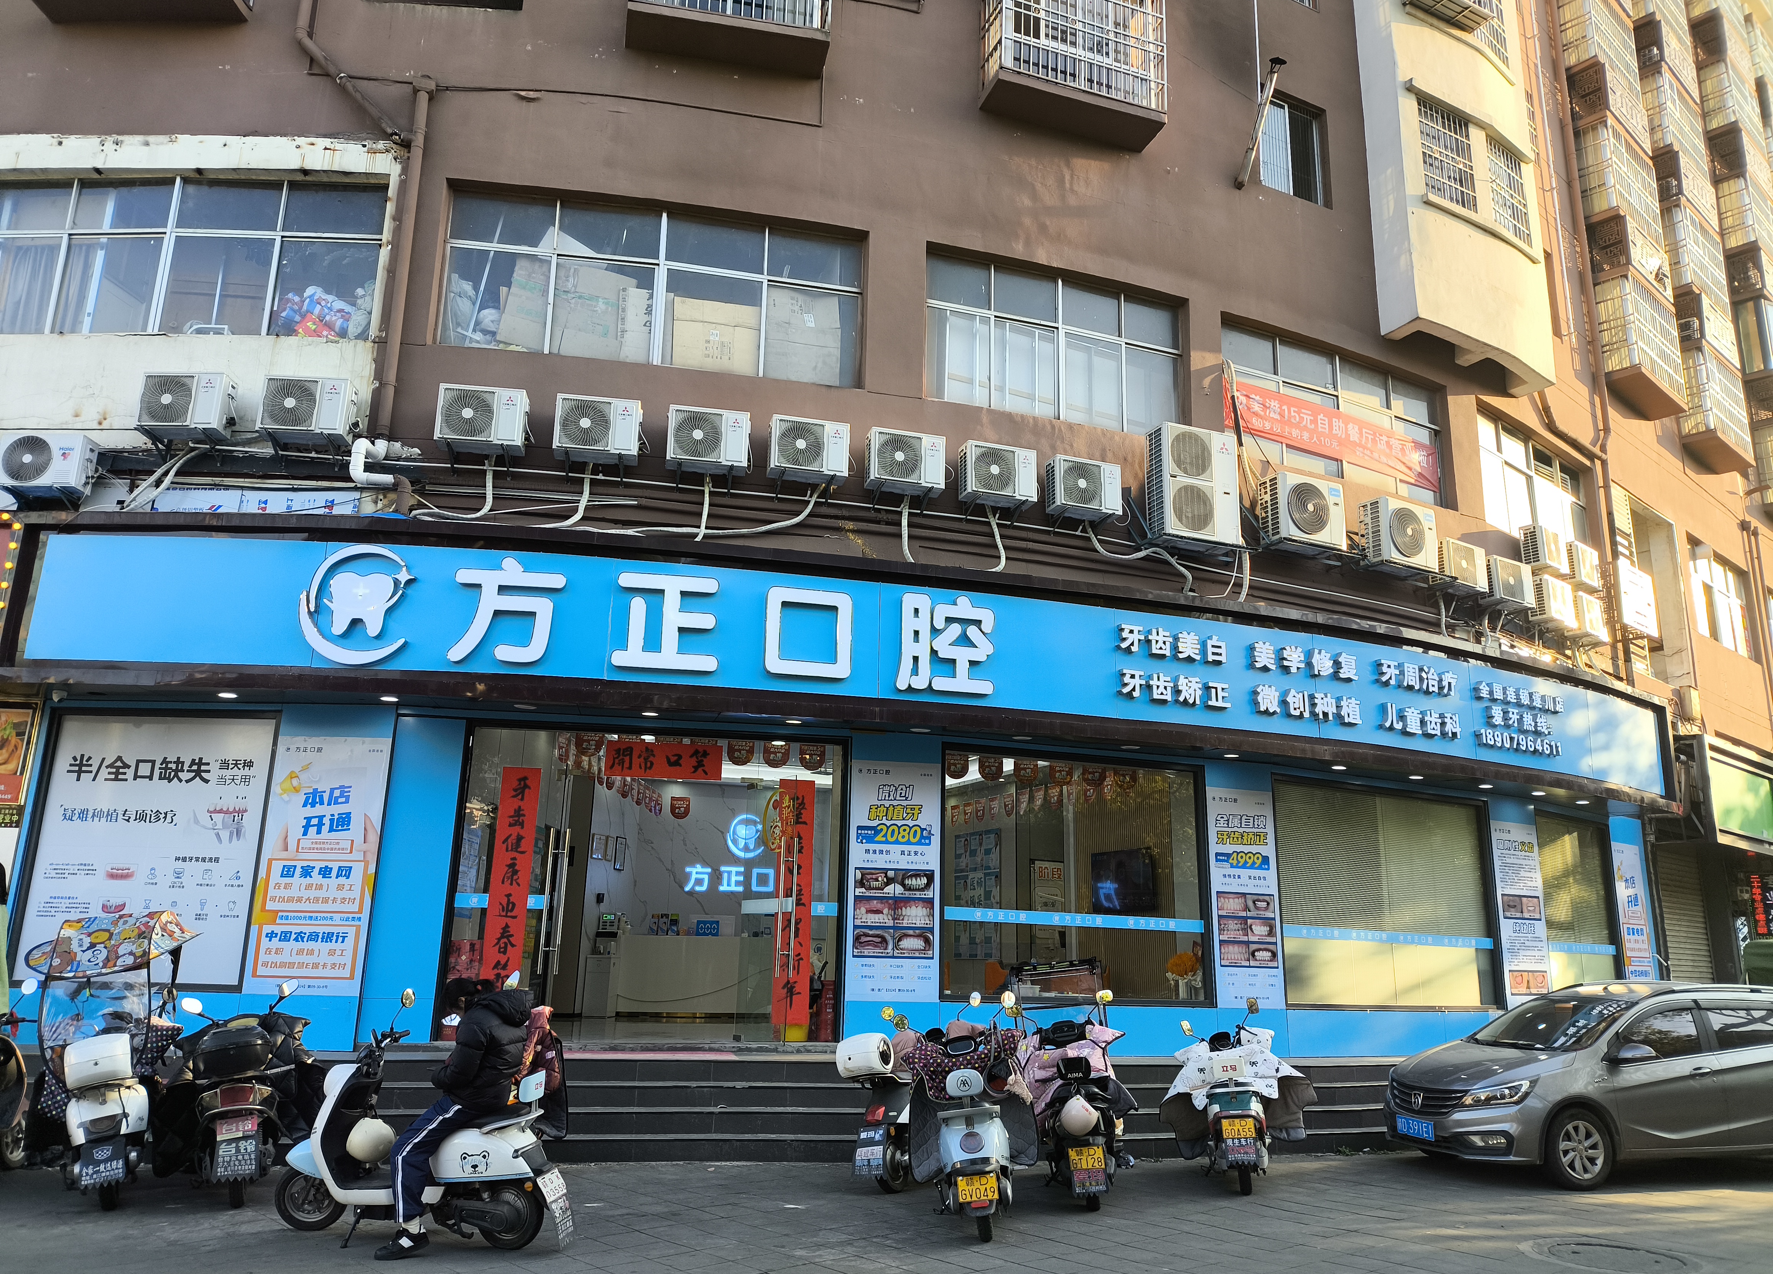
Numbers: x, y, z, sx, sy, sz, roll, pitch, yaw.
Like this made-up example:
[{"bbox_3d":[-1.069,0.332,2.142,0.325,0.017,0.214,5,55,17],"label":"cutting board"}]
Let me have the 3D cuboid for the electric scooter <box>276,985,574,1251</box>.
[{"bbox_3d":[-2.469,2.570,6.875,1.680,1.220,0.700,-3,-15,15],"label":"electric scooter"}]

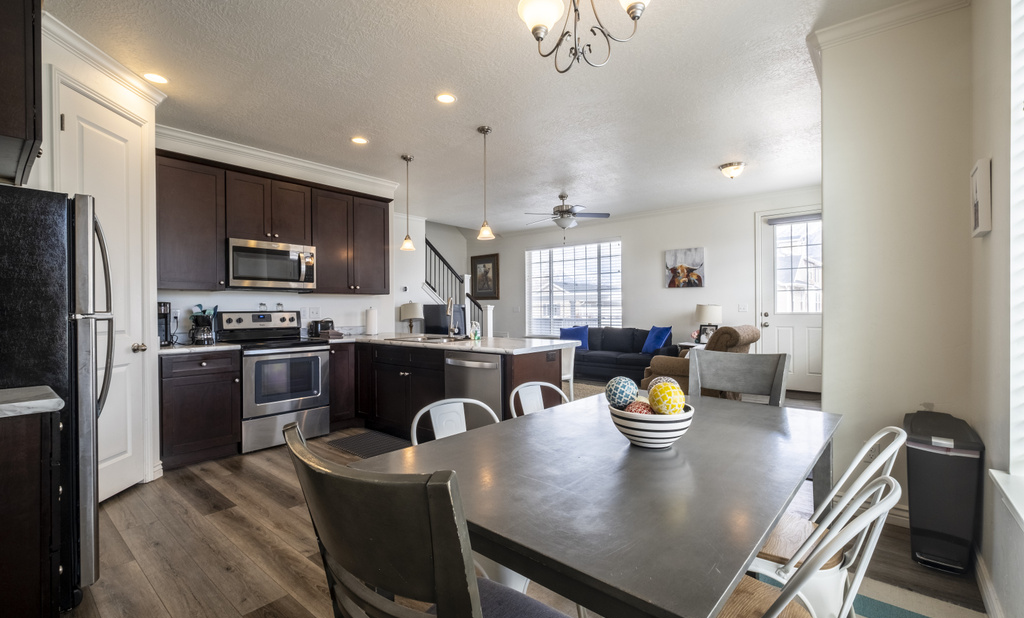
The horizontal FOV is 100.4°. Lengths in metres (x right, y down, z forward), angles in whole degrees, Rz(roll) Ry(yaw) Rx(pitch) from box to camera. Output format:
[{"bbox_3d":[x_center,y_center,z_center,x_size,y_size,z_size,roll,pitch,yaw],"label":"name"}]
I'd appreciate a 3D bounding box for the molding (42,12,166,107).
[{"bbox_3d":[-2.561,-1.533,2.717,0.090,0.100,0.930,0,0,-4],"label":"molding"}]

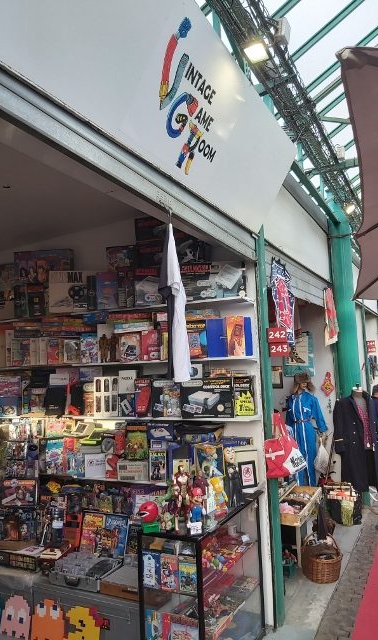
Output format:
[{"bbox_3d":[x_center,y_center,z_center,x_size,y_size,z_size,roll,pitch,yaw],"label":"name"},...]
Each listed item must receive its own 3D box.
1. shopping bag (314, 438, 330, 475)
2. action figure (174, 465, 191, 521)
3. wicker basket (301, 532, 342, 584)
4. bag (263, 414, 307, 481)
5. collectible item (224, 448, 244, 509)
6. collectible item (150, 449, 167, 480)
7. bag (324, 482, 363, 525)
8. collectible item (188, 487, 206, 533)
[{"bbox_3d":[1.521,1.564,5.520,0.160,0.380,0.090,-5,-6,26],"label":"shopping bag"},{"bbox_3d":[-0.037,0.966,2.701,0.100,0.300,0.060,-1,-6,-9],"label":"action figure"},{"bbox_3d":[1.101,1.970,3.991,0.280,0.320,0.230,-5,-6,26],"label":"wicker basket"},{"bbox_3d":[0.645,0.843,3.271,0.280,0.435,0.140,1,-7,-33],"label":"bag"},{"bbox_3d":[0.284,0.999,3.056,0.120,0.355,0.085,-1,-6,-18],"label":"collectible item"},{"bbox_3d":[-0.211,1.065,3.504,0.138,0.226,0.050,-5,-6,27],"label":"collectible item"},{"bbox_3d":[1.693,2.025,5.300,0.340,0.390,0.240,-5,-6,26],"label":"bag"},{"bbox_3d":[0.037,1.040,2.665,0.095,0.218,0.085,-2,-6,-5],"label":"collectible item"}]

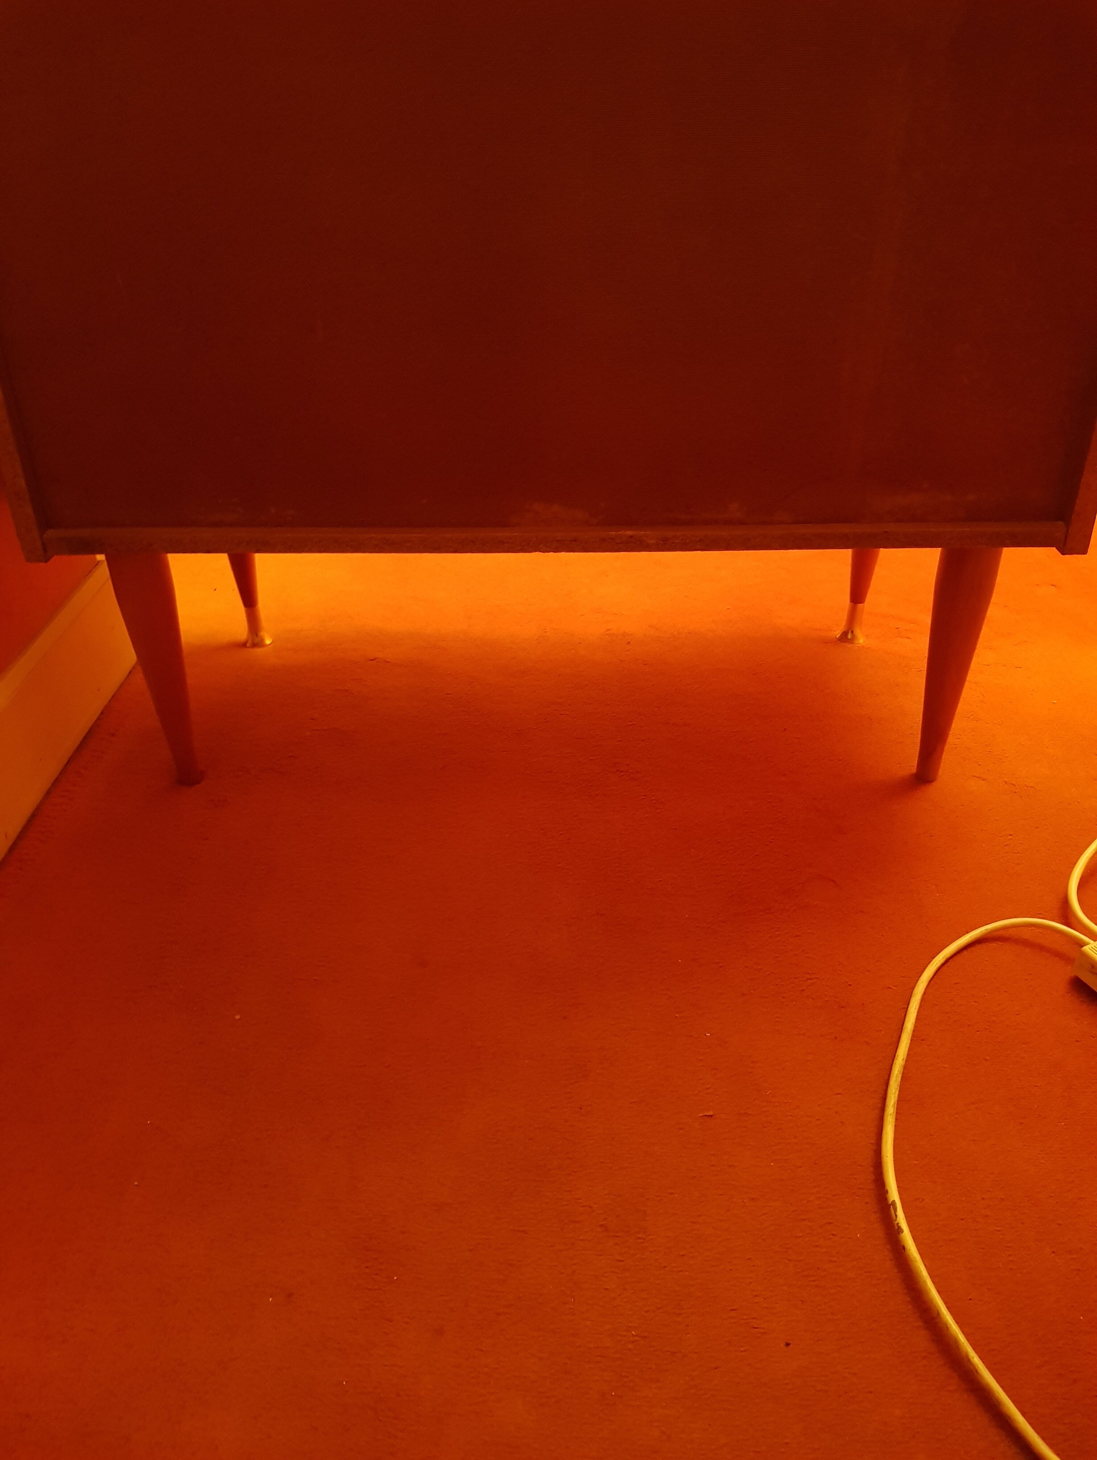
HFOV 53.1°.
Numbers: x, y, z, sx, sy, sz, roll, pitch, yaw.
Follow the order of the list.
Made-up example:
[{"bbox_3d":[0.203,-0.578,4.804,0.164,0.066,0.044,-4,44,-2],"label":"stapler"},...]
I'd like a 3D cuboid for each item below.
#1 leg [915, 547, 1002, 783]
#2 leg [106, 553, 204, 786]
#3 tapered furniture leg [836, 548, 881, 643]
[{"bbox_3d":[0.318,-0.058,0.869,0.046,0.228,0.046,0,31,1],"label":"leg"},{"bbox_3d":[-0.311,-0.055,0.884,0.046,0.228,0.046,0,31,1],"label":"leg"},{"bbox_3d":[0.315,-0.192,1.093,0.046,0.228,0.046,0,31,1],"label":"tapered furniture leg"}]

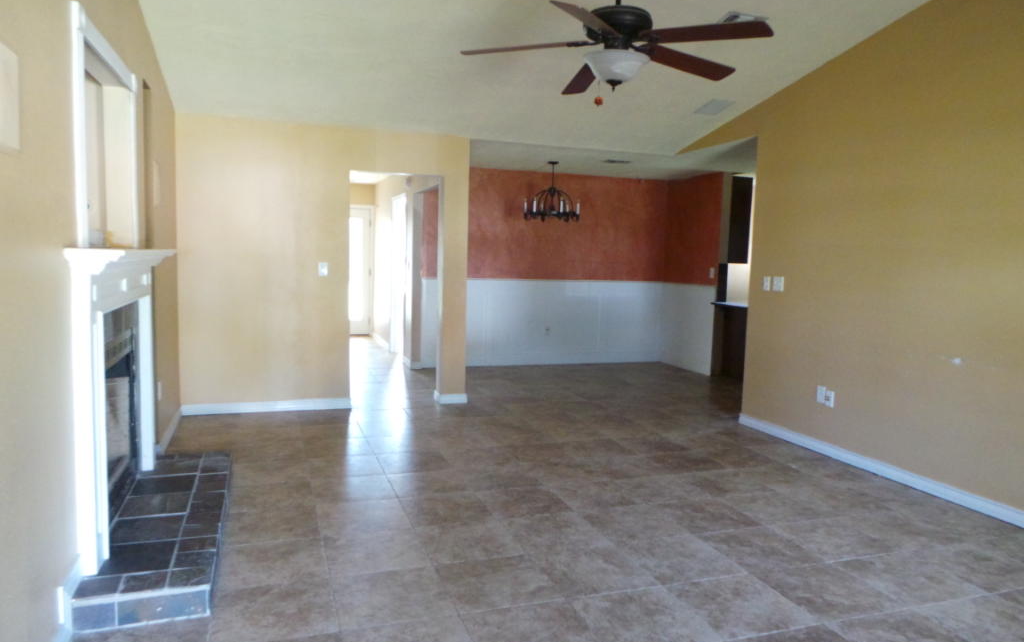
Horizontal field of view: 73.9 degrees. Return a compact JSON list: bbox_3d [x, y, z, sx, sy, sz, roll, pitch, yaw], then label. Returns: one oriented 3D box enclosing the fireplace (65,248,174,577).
[{"bbox_3d":[-1.730,0.294,3.143,0.188,1.229,1.528,0,5,-19],"label":"fireplace"}]

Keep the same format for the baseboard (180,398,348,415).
[{"bbox_3d":[-2.069,0.734,5.828,1.359,0.090,0.021,0,5,-19],"label":"baseboard"}]

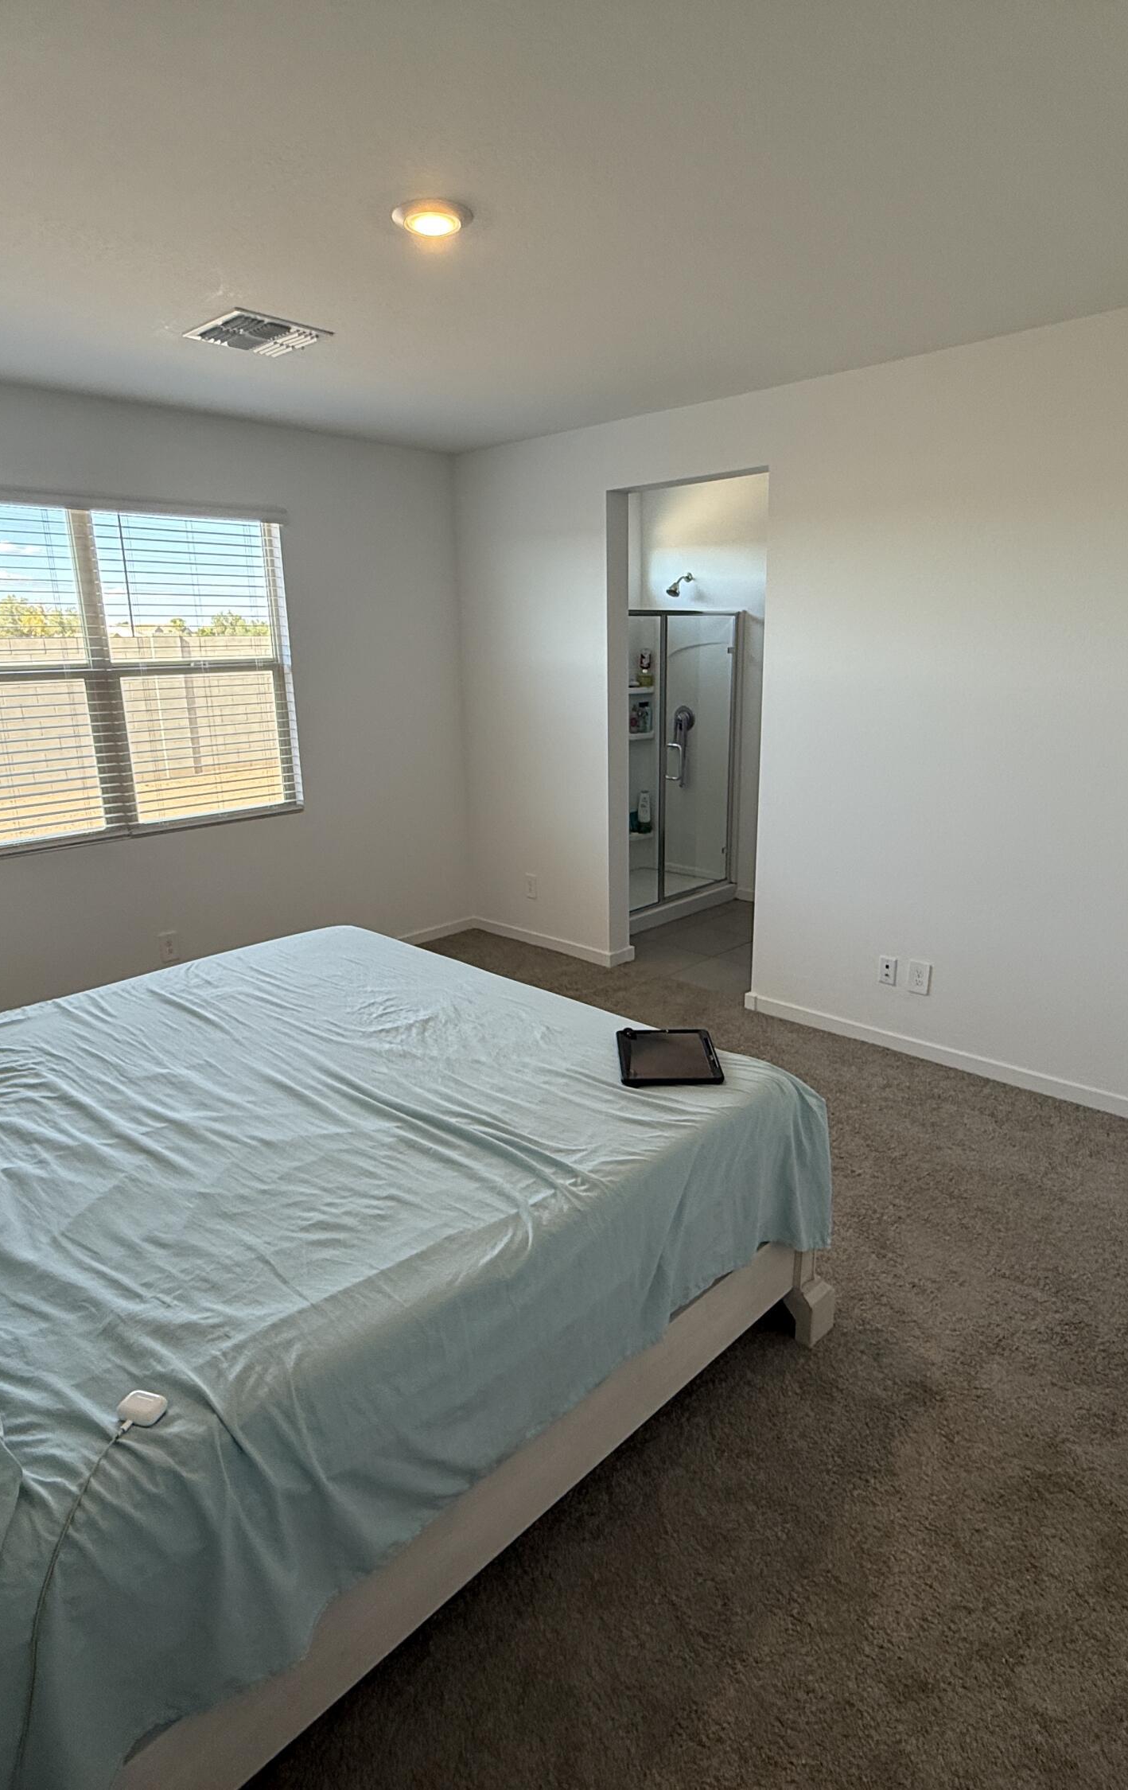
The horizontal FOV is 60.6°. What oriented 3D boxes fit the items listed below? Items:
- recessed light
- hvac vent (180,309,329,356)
[{"bbox_3d":[-0.316,-1.623,2.336,0.195,0.030,0.195,-1,15,0],"label":"recessed light"},{"bbox_3d":[-1.014,-1.849,3.213,0.365,0.022,0.365,13,20,42],"label":"hvac vent"}]

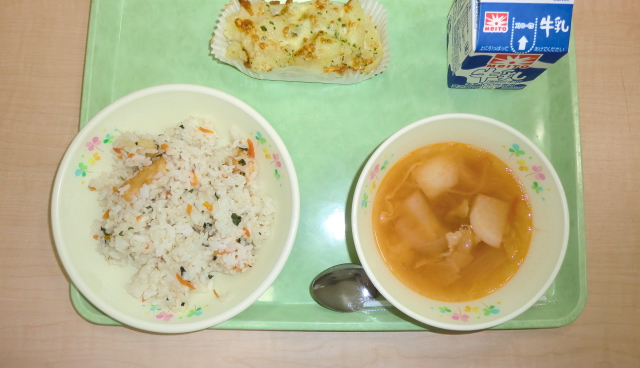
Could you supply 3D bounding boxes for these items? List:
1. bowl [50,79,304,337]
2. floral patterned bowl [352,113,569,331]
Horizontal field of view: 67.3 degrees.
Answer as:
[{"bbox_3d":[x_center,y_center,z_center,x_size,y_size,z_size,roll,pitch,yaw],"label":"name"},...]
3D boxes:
[{"bbox_3d":[-0.092,0.016,0.333,0.158,0.053,0.158,0,83,1],"label":"bowl"},{"bbox_3d":[0.087,0.025,0.326,0.134,0.057,0.134,0,83,1],"label":"floral patterned bowl"}]

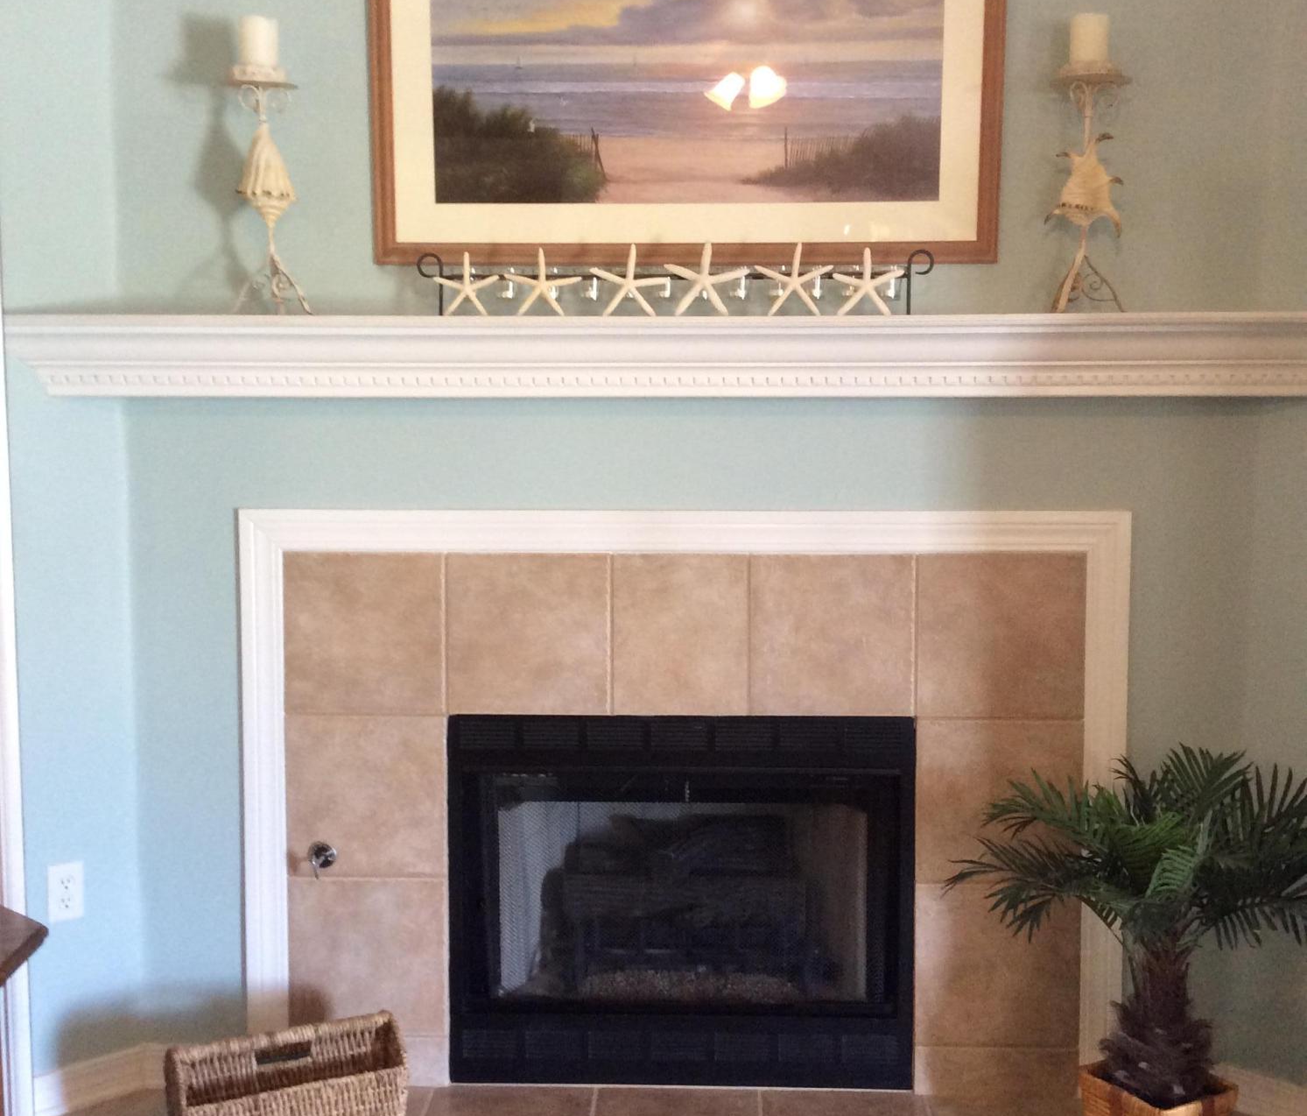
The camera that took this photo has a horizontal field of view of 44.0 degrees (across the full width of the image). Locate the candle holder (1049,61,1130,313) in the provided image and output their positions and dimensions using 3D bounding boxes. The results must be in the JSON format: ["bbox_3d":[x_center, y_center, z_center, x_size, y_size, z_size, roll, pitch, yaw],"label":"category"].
[{"bbox_3d":[0.815,-0.686,3.018,0.149,0.470,0.145,0,4,2],"label":"candle holder"}]

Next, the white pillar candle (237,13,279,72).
[{"bbox_3d":[-0.745,-0.975,3.051,0.076,0.096,0.076,0,4,2],"label":"white pillar candle"}]

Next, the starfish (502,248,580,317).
[{"bbox_3d":[-0.210,-0.525,3.091,0.149,0.134,0.022,0,4,2],"label":"starfish"}]

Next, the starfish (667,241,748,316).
[{"bbox_3d":[0.103,-0.529,3.078,0.164,0.144,0.022,0,4,2],"label":"starfish"}]

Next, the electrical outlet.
[{"bbox_3d":[-1.175,0.670,3.237,0.071,0.115,0.008,-4,6,-44],"label":"electrical outlet"}]

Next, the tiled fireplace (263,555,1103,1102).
[{"bbox_3d":[0.057,0.550,3.332,1.640,1.120,0.050,0,4,2],"label":"tiled fireplace"}]

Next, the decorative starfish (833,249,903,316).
[{"bbox_3d":[0.409,-0.522,3.066,0.137,0.131,0.022,0,4,2],"label":"decorative starfish"}]

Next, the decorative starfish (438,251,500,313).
[{"bbox_3d":[-0.359,-0.522,3.097,0.125,0.127,0.022,0,4,2],"label":"decorative starfish"}]

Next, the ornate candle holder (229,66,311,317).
[{"bbox_3d":[-0.727,-0.691,3.073,0.150,0.469,0.146,0,4,2],"label":"ornate candle holder"}]

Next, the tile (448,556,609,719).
[{"bbox_3d":[-0.252,0.153,3.241,0.327,0.324,0.010,0,4,2],"label":"tile"}]

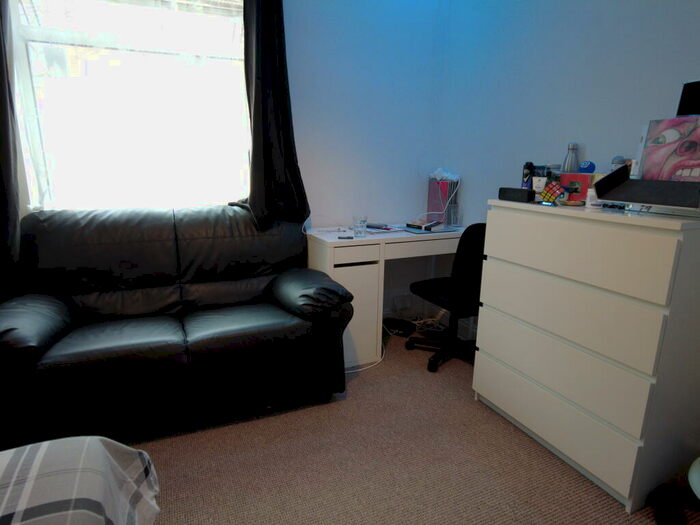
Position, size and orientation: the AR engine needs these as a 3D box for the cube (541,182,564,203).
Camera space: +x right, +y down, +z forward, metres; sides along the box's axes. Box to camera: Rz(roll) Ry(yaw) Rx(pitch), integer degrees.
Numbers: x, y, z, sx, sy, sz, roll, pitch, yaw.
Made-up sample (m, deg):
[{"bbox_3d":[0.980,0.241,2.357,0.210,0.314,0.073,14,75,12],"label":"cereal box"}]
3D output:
[{"bbox_3d":[0.832,-0.288,1.660,0.058,0.058,0.058,-38,68,-11],"label":"cube"}]

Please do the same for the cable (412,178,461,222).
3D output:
[{"bbox_3d":[0.599,-0.420,2.841,0.310,0.300,0.180,-6,14,-24],"label":"cable"}]

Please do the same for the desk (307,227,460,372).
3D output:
[{"bbox_3d":[0.267,0.163,2.734,1.050,0.750,0.500,-6,14,-24],"label":"desk"}]

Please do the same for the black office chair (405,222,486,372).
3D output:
[{"bbox_3d":[0.667,0.163,2.453,0.550,0.880,0.580,-6,14,-24],"label":"black office chair"}]

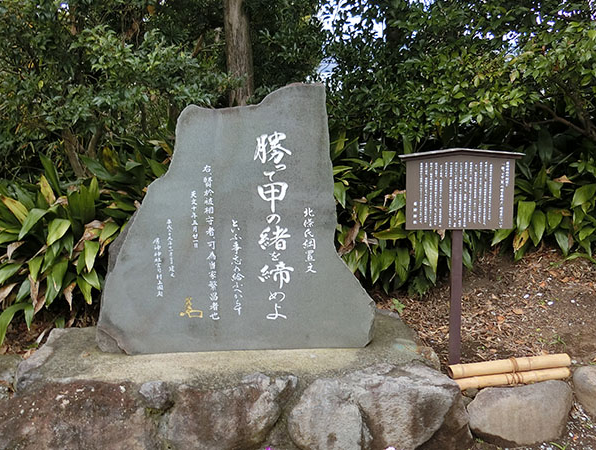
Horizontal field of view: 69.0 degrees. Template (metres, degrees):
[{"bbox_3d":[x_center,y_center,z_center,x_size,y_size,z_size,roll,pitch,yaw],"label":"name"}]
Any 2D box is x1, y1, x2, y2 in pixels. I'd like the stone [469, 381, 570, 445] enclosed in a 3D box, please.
[{"bbox_3d":[1.282,1.054,2.511,0.550,0.280,0.330,-1,8,0],"label":"stone"}]

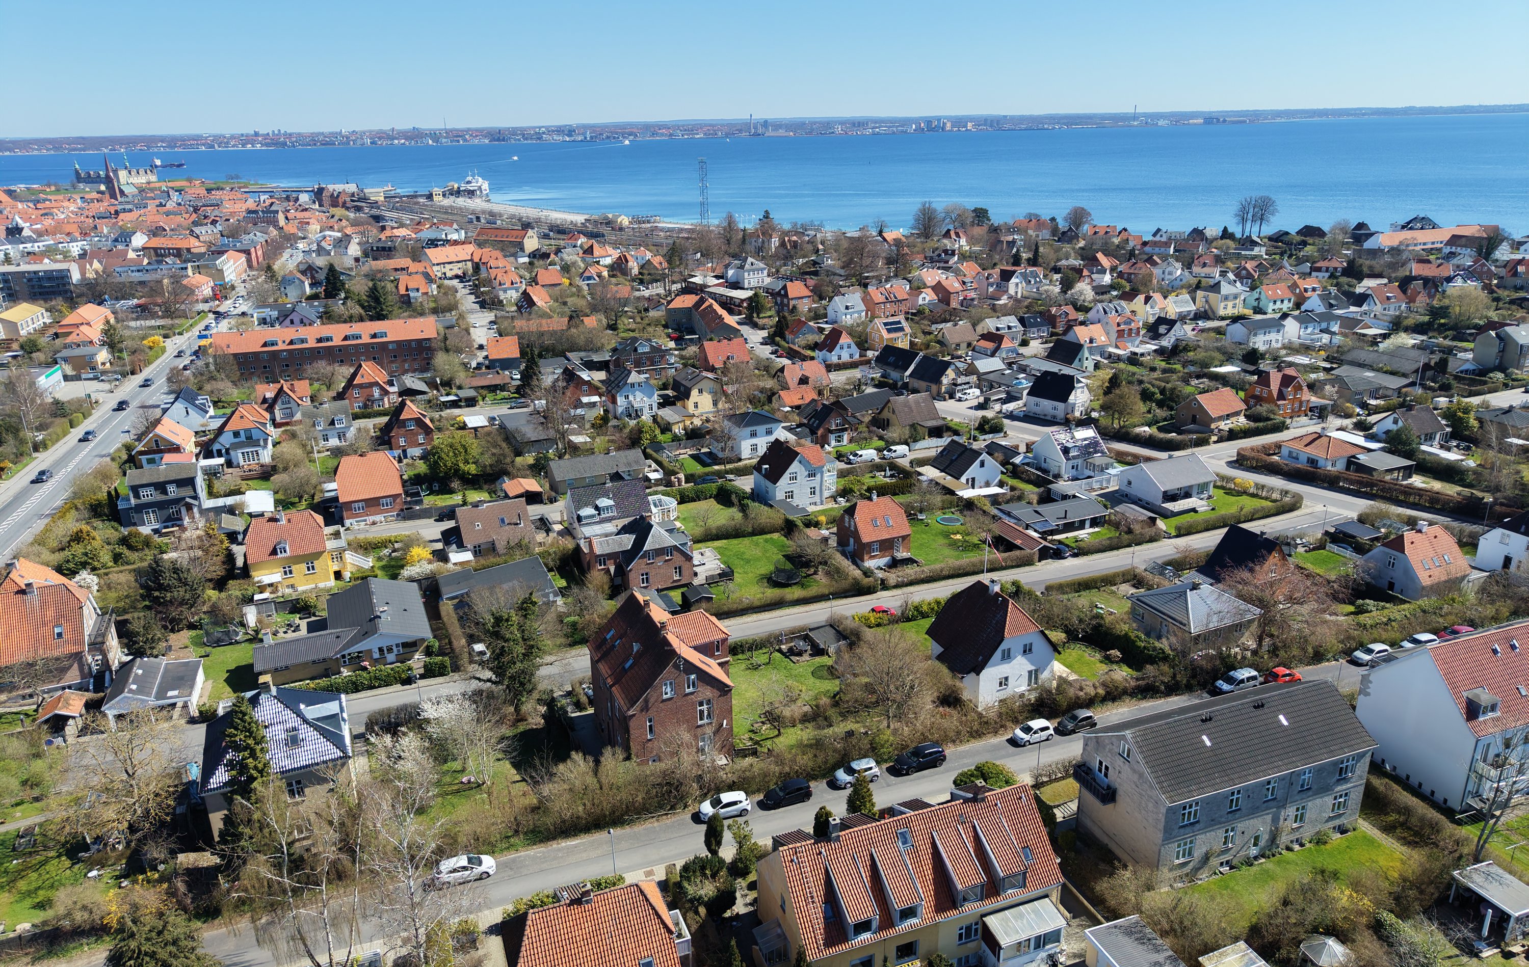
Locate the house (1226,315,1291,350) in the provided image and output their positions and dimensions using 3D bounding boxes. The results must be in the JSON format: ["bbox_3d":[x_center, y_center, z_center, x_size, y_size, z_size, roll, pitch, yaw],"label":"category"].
[{"bbox_3d":[129.778,-39.683,280.295,12.500,7.300,8.100,-8,20,-20],"label":"house"}]

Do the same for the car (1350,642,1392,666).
[{"bbox_3d":[60.394,17.086,105.334,4.000,1.470,1.700,-8,20,-18],"label":"car"}]

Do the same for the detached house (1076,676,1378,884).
[{"bbox_3d":[34.994,21.351,80.660,19.280,10.080,9.340,-8,20,-19],"label":"detached house"}]

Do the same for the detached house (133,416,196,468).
[{"bbox_3d":[-114.174,-7.801,201.582,9.000,6.900,12.000,-7,20,-17],"label":"detached house"}]

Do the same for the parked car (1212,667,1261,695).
[{"bbox_3d":[45.731,19.328,102.661,4.250,1.800,1.780,-8,20,-19],"label":"parked car"}]

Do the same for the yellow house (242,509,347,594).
[{"bbox_3d":[-58.510,7.760,132.240,10.740,9.130,9.530,-10,21,-24],"label":"yellow house"}]

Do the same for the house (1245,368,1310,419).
[{"bbox_3d":[104.770,-19.060,215.650,8.690,8.720,8.530,-7,20,-16],"label":"house"}]

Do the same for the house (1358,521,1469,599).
[{"bbox_3d":[78.347,8.597,127.194,8.100,7.300,8.300,-9,20,-21],"label":"house"}]

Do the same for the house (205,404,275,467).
[{"bbox_3d":[-95.298,-8.641,193.176,10.300,9.400,9.800,-10,21,-24],"label":"house"}]

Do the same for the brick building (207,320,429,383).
[{"bbox_3d":[-106.820,-32.170,261.490,50.310,13.040,10.550,-7,20,-16],"label":"brick building"}]

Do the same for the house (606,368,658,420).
[{"bbox_3d":[-27.880,-19.350,221.630,8.630,9.500,8.200,-10,21,-25],"label":"house"}]

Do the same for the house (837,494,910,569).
[{"bbox_3d":[14.547,5.791,139.793,7.500,8.300,7.000,-10,21,-23],"label":"house"}]

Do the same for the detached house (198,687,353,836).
[{"bbox_3d":[-38.891,21.305,84.896,10.580,10.790,10.920,-9,20,-23],"label":"detached house"}]

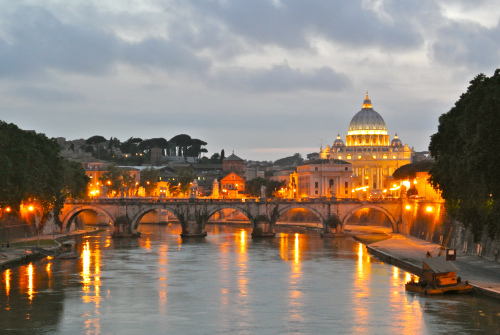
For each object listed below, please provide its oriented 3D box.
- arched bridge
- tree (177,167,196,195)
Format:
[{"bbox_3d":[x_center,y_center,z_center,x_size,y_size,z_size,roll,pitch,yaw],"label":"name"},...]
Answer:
[{"bbox_3d":[-6.030,19.440,438.000,134.000,16.000,11.000,0,-2,0],"label":"arched bridge"},{"bbox_3d":[-37.200,8.490,660.000,12.000,18.000,12.000,0,-2,0],"label":"tree"}]

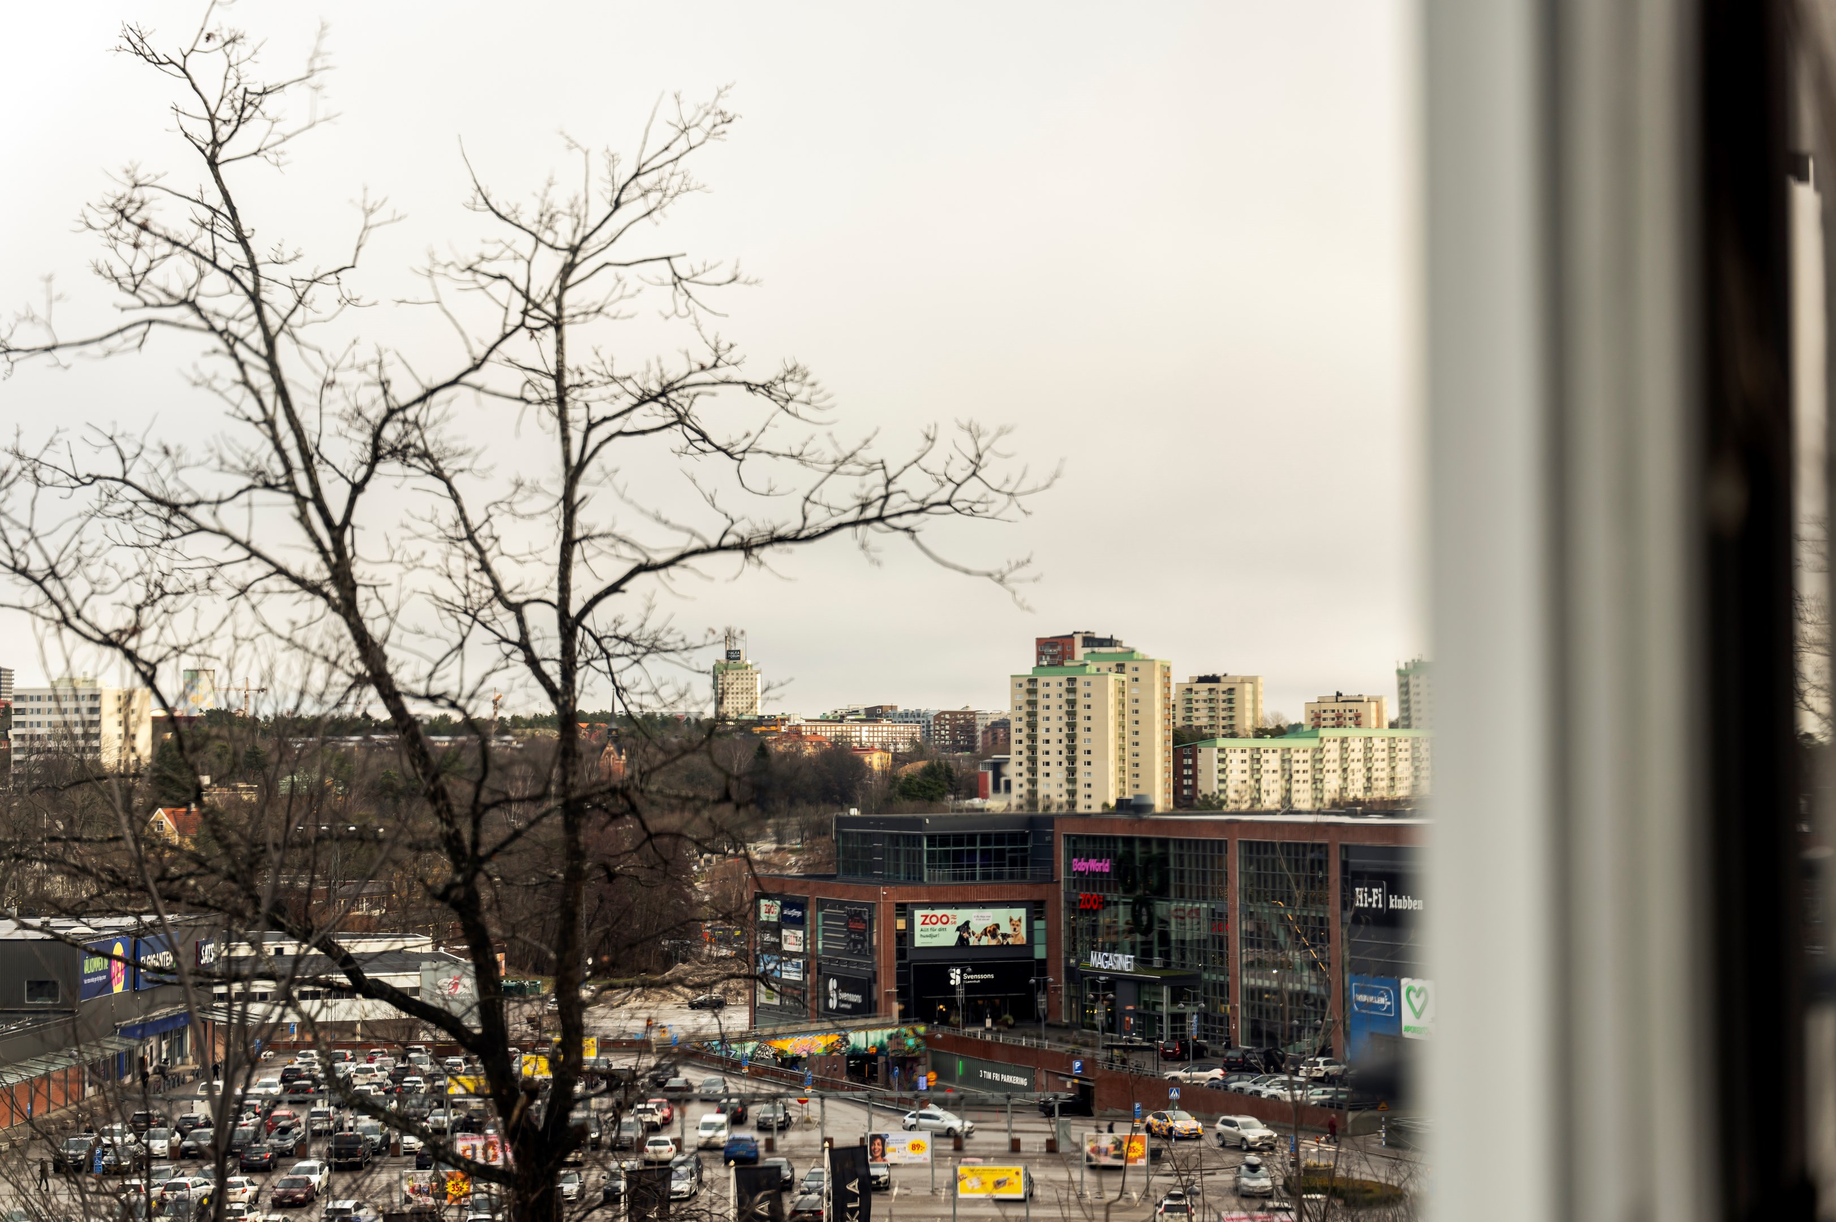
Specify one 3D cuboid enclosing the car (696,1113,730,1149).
[{"bbox_3d":[-13.090,33.530,230.240,1.860,1.850,4.400,0,-2,0],"label":"car"}]

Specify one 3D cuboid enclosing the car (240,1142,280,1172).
[{"bbox_3d":[-40.050,33.230,217.800,1.790,1.460,4.550,0,-2,-2],"label":"car"}]

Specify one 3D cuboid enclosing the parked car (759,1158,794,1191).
[{"bbox_3d":[-7.720,30.730,195.100,1.800,1.450,4.450,0,-3,0],"label":"parked car"}]

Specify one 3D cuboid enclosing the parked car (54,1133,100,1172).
[{"bbox_3d":[-48.510,31.350,205.950,1.880,1.720,4.600,0,-3,-3],"label":"parked car"}]

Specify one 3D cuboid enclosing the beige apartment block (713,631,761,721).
[{"bbox_3d":[-101.320,38.180,2000.000,25.000,52.000,18.000,-1,-3,5],"label":"beige apartment block"}]

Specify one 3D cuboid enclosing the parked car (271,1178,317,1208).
[{"bbox_3d":[-33.020,30.630,189.180,1.770,1.390,4.400,0,-3,-2],"label":"parked car"}]

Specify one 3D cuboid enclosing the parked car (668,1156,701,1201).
[{"bbox_3d":[-12.720,30.530,191.020,1.780,1.520,4.350,0,-3,0],"label":"parked car"}]

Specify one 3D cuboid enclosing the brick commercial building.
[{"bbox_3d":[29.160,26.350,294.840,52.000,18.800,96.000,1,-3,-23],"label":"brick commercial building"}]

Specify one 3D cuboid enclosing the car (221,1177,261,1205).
[{"bbox_3d":[-38.380,32.720,202.150,1.770,1.460,4.250,0,-2,-2],"label":"car"}]

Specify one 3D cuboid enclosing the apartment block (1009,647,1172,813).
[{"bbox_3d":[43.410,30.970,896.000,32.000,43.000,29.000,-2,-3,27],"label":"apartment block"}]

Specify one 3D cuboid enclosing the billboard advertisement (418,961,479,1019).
[{"bbox_3d":[-43.840,35.750,335.000,5.600,5.600,0.300,0,-2,-3],"label":"billboard advertisement"}]

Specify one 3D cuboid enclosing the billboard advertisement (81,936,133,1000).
[{"bbox_3d":[-62.310,27.410,273.990,0.300,4.250,14.000,0,-2,2],"label":"billboard advertisement"}]

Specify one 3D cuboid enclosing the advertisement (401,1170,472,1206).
[{"bbox_3d":[-24.970,29.990,185.500,3.550,1.780,0.150,0,-2,-2],"label":"advertisement"}]

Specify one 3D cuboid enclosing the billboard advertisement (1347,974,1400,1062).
[{"bbox_3d":[34.270,30.590,268.000,0.300,6.600,7.500,1,-3,-21],"label":"billboard advertisement"}]

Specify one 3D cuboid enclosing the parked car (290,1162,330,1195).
[{"bbox_3d":[-33.170,30.770,193.750,1.820,1.550,4.500,0,-3,-2],"label":"parked car"}]

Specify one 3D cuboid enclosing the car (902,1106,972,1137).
[{"bbox_3d":[1.300,32.490,227.000,4.600,1.480,1.800,-2,-3,29],"label":"car"}]

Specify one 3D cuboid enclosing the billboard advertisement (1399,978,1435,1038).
[{"bbox_3d":[35.480,28.250,253.000,0.300,4.100,4.400,1,-3,-23],"label":"billboard advertisement"}]

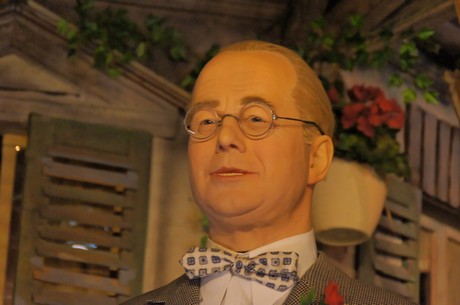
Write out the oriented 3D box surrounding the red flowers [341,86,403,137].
[{"bbox_3d":[0.248,-0.071,3.000,0.112,0.095,0.100,0,-13,15],"label":"red flowers"}]

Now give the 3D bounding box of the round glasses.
[{"bbox_3d":[0.029,-0.026,2.099,0.136,0.052,0.120,-3,-9,31],"label":"round glasses"}]

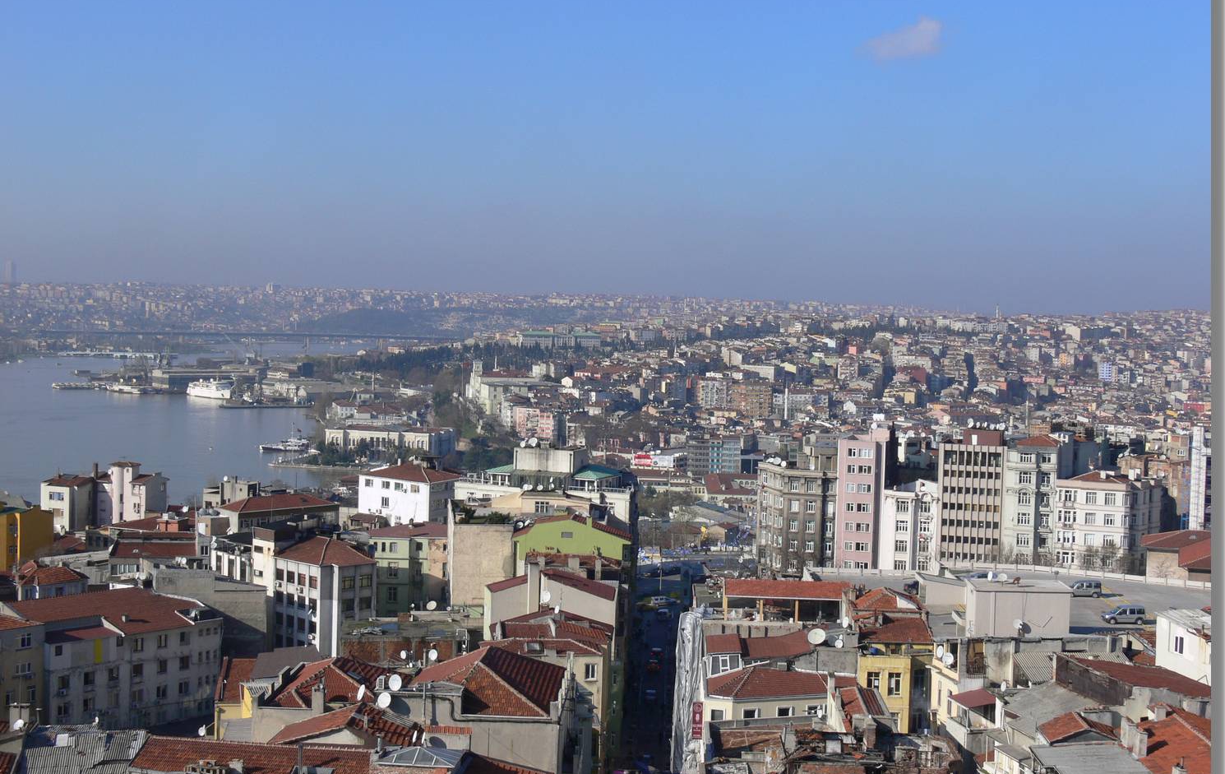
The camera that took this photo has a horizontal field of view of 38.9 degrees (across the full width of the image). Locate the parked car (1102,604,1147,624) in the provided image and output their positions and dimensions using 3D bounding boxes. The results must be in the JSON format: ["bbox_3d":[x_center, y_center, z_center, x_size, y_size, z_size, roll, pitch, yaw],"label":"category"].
[{"bbox_3d":[52.019,23.110,176.851,4.280,1.820,1.790,1,3,-4],"label":"parked car"}]

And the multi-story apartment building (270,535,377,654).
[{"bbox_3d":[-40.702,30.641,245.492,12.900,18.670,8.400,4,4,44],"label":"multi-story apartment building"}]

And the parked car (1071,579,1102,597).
[{"bbox_3d":[51.548,22.093,191.144,4.200,1.820,1.730,2,3,0],"label":"parked car"}]

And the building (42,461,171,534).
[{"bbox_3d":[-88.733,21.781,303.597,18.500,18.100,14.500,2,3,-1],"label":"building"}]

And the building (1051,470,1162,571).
[{"bbox_3d":[83.267,23.209,293.775,12.800,18.500,17.000,3,3,30],"label":"building"}]

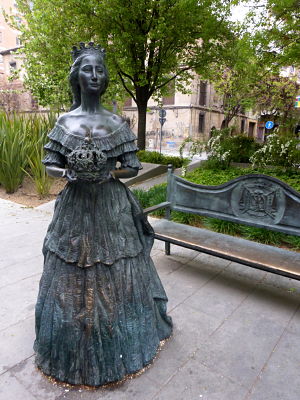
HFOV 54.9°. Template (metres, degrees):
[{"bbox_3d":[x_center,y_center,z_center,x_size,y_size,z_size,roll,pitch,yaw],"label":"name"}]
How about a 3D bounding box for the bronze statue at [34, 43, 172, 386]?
[{"bbox_3d":[-0.341,0.042,1.866,0.951,1.830,0.987,0,15,-4],"label":"bronze statue"}]

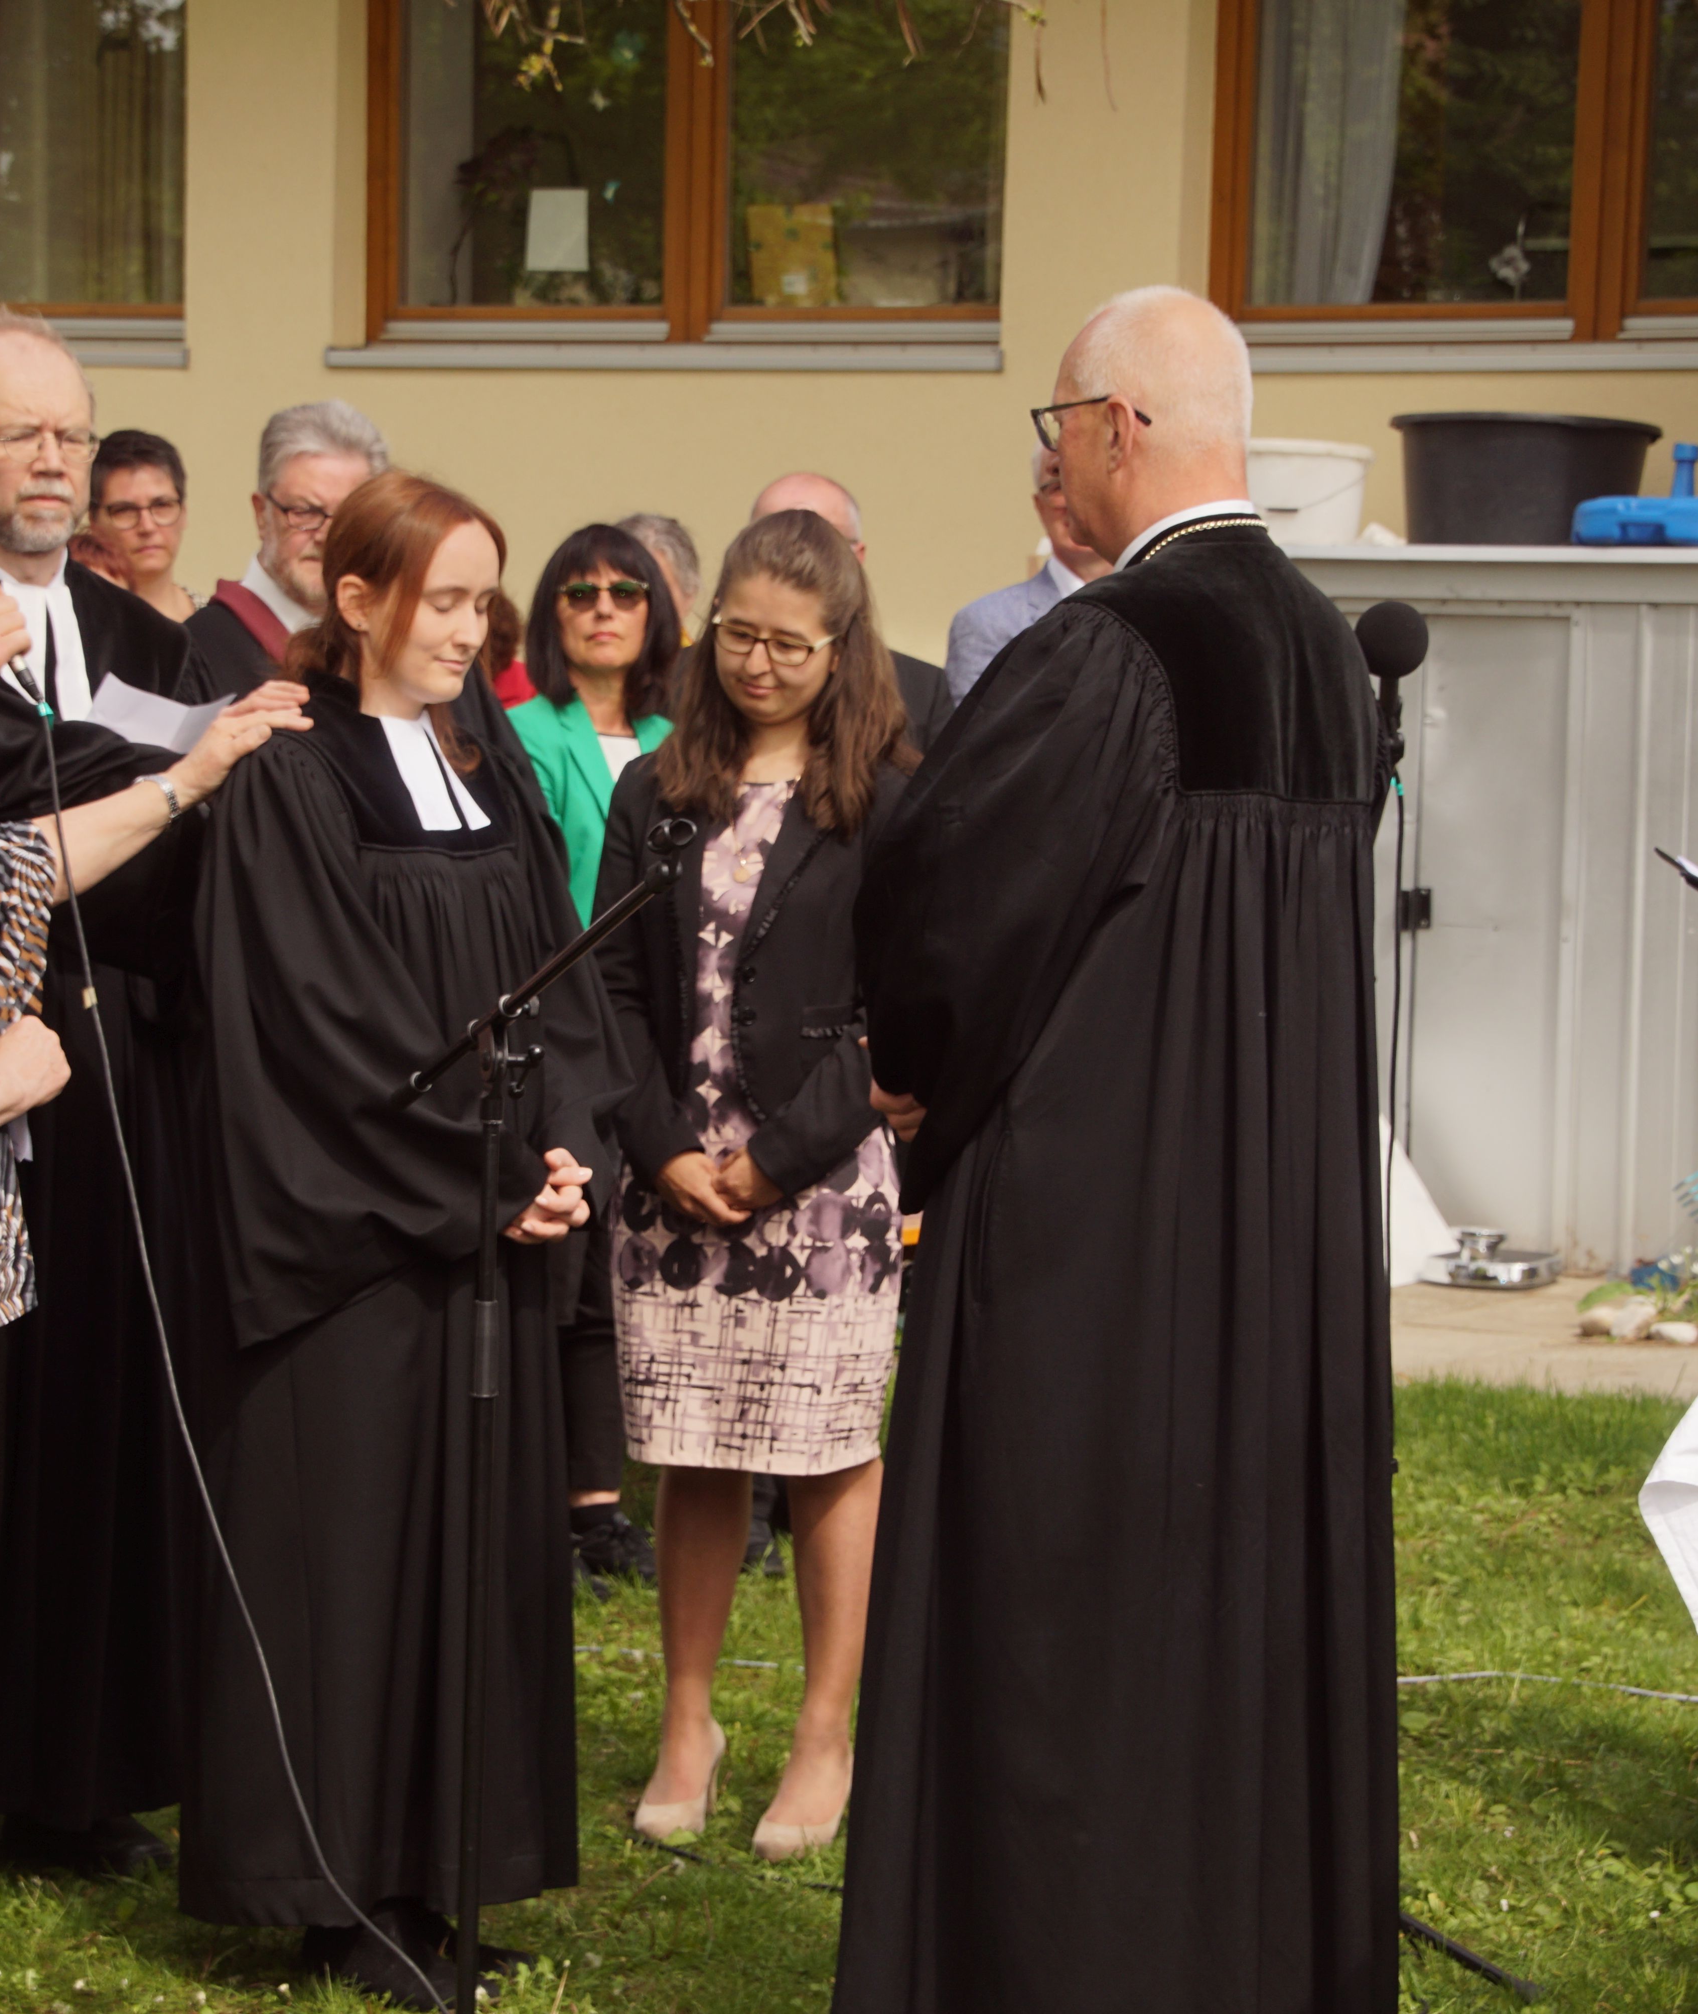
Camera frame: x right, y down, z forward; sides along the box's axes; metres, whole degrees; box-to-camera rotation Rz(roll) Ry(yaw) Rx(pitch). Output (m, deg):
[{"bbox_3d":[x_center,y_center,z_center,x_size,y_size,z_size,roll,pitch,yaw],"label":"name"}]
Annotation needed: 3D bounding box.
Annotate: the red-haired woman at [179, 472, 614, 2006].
[{"bbox_3d":[-0.489,0.249,6.814,0.520,1.653,0.400,-4,8,-42],"label":"red-haired woman"}]

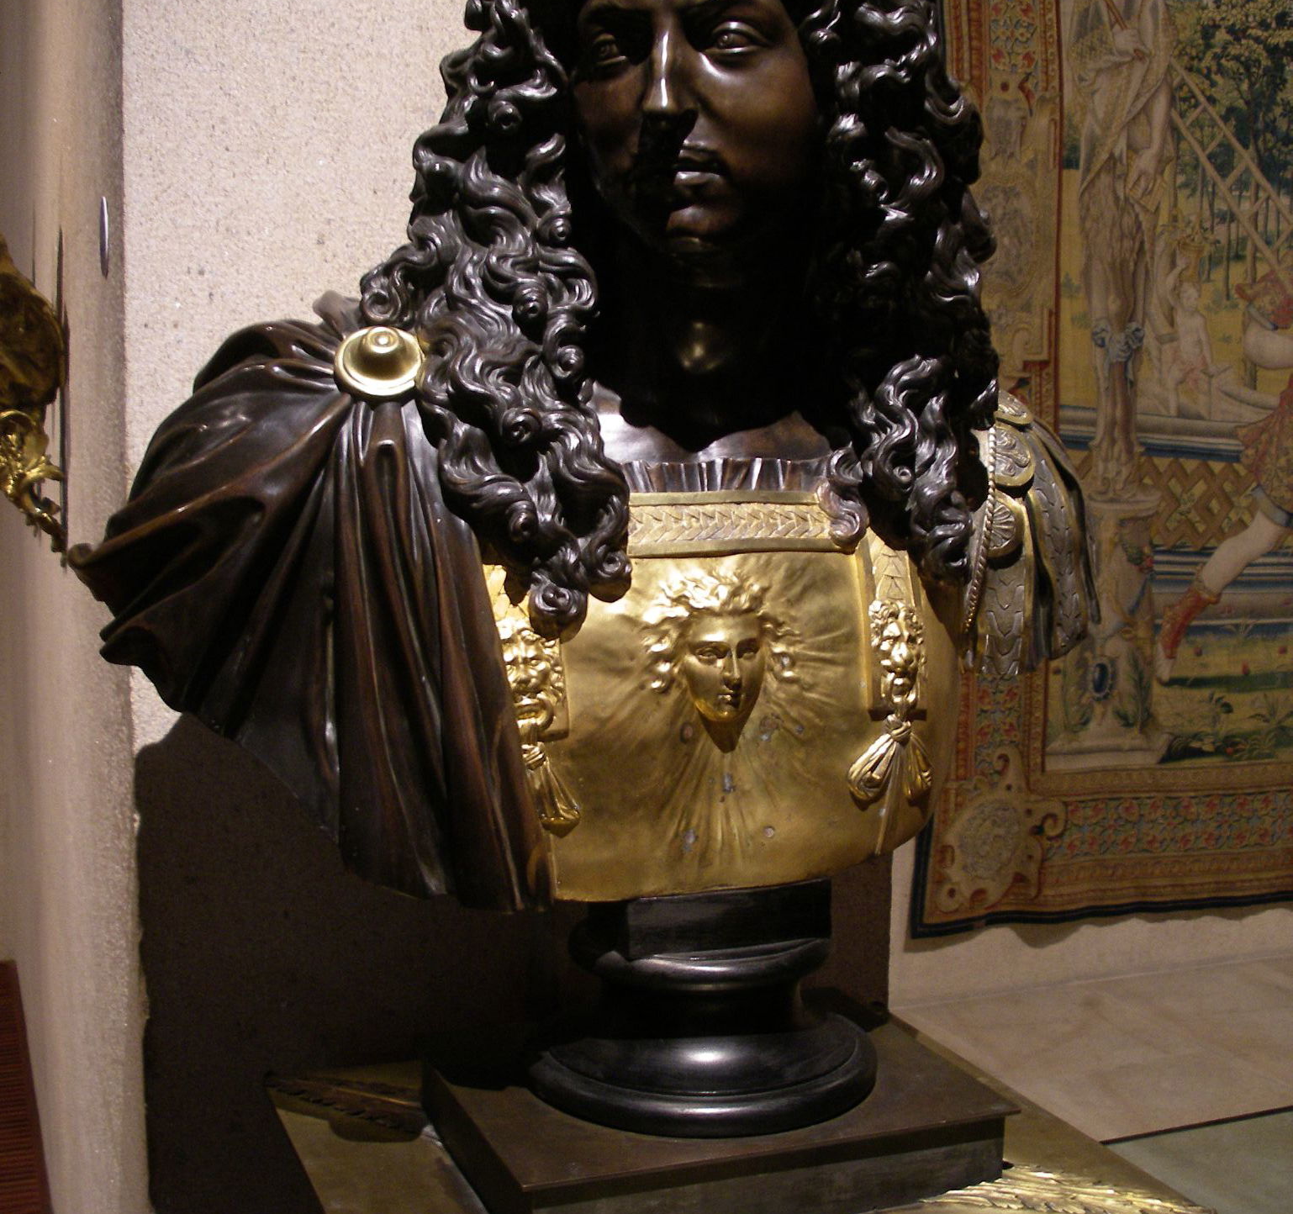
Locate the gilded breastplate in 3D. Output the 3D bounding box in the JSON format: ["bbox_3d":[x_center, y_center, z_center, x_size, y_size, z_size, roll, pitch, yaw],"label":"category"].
[{"bbox_3d":[0.043,0.042,1.267,0.340,0.265,0.162,-2,7,-21],"label":"gilded breastplate"}]

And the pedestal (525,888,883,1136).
[{"bbox_3d":[0.040,0.254,1.291,0.244,0.151,0.244,1,7,0],"label":"pedestal"}]

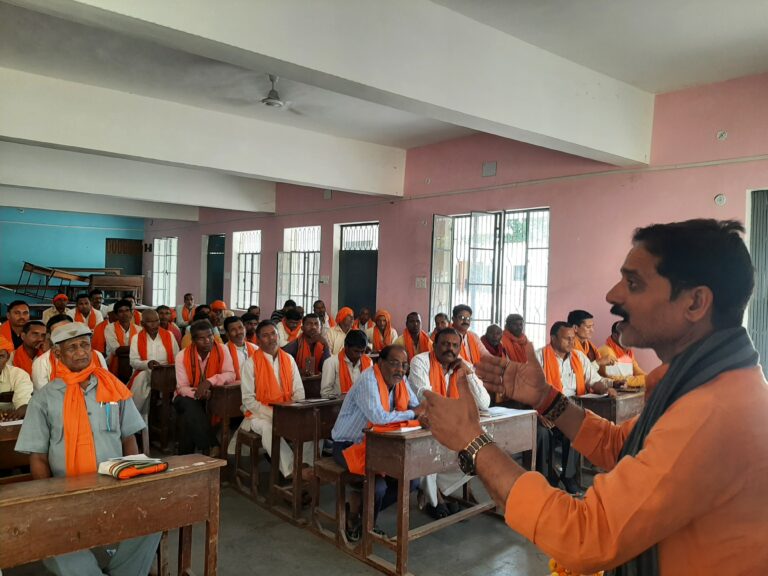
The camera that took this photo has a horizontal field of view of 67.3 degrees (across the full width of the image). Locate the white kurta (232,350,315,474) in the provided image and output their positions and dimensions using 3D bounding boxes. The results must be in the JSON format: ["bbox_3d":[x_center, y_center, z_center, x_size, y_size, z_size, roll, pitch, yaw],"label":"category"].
[{"bbox_3d":[-0.804,0.875,4.088,0.500,0.900,0.560,1,2,-28],"label":"white kurta"}]

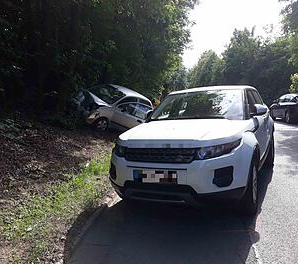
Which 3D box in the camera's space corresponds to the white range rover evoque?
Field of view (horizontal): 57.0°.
[{"bbox_3d":[1.040,0.016,4.800,1.970,1.640,4.370,1,6,27],"label":"white range rover evoque"}]

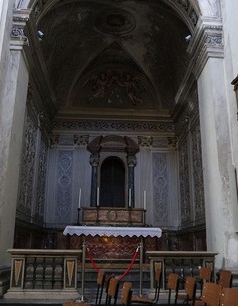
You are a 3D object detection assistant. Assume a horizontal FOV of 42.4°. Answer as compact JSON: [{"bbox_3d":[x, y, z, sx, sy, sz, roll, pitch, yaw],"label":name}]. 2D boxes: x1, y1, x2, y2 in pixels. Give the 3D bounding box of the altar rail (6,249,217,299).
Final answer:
[{"bbox_3d":[-0.119,2.222,5.659,3.847,0.785,0.340,1,-14,-1],"label":"altar rail"}]

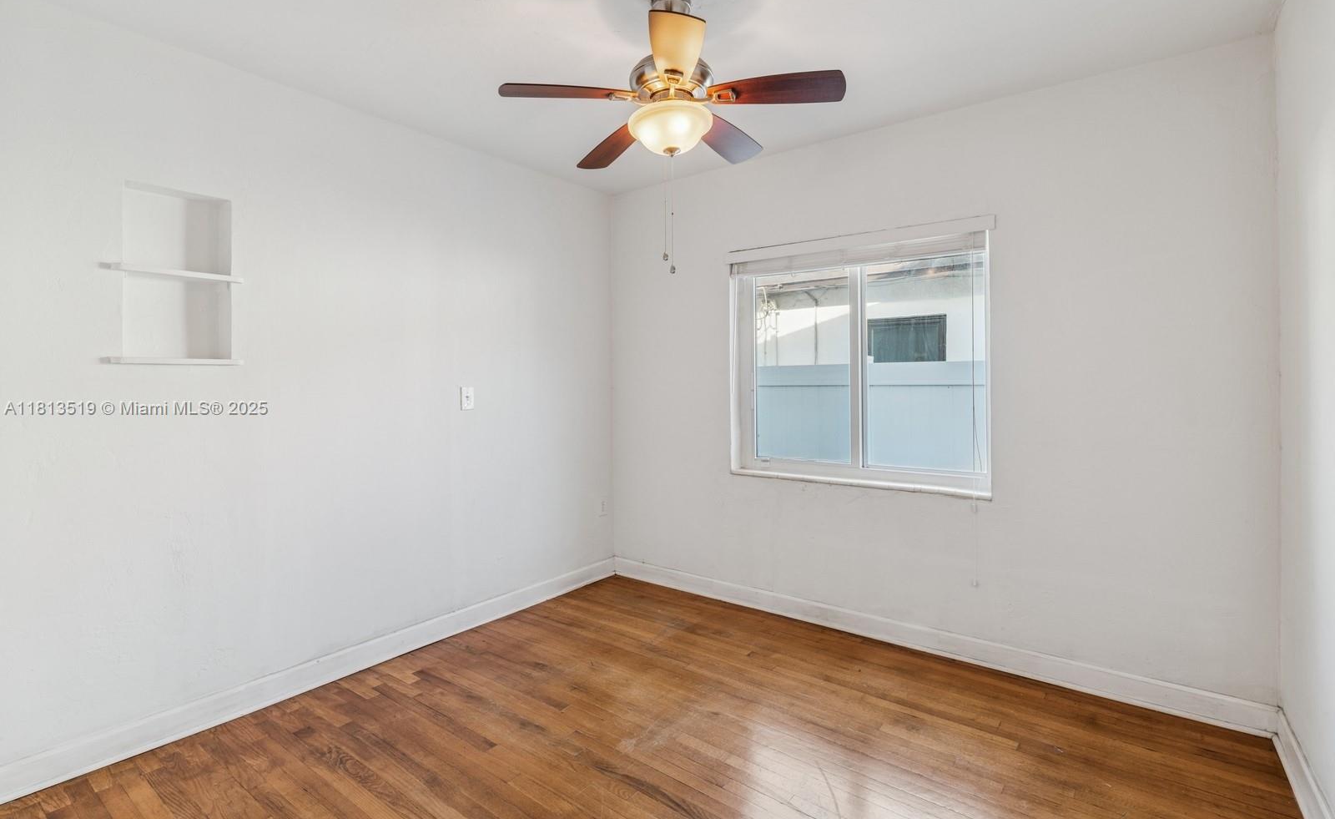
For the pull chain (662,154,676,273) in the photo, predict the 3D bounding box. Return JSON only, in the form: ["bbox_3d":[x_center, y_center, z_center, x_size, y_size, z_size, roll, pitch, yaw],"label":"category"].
[{"bbox_3d":[0.006,-0.645,1.950,0.042,0.400,0.025,0,2,0],"label":"pull chain"}]

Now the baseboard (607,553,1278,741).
[{"bbox_3d":[0.885,1.058,2.960,3.070,0.122,0.030,1,2,36],"label":"baseboard"}]

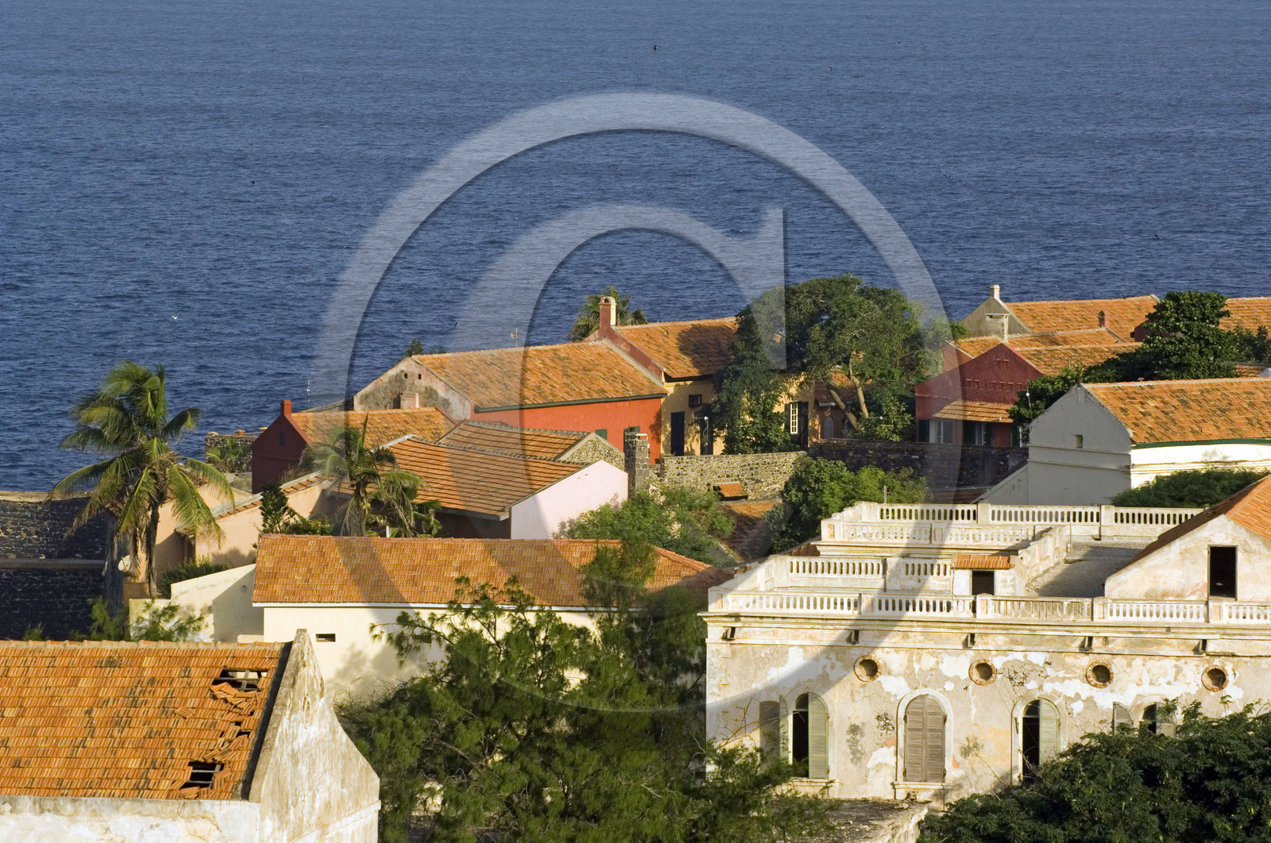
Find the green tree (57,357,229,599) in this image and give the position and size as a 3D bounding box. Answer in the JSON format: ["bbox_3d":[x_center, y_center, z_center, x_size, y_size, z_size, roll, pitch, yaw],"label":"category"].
[{"bbox_3d":[-19.031,2.357,347.294,6.900,9.370,6.400,0,4,0],"label":"green tree"}]

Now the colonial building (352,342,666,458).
[{"bbox_3d":[-5.959,-0.818,432.553,7.500,5.500,14.000,3,5,41],"label":"colonial building"}]

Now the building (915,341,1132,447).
[{"bbox_3d":[20.464,-1.016,432.464,9.600,5.600,10.300,-3,5,-40],"label":"building"}]

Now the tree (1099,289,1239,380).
[{"bbox_3d":[23.445,-1.093,395.295,6.300,9.390,6.000,0,4,0],"label":"tree"}]

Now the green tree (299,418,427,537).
[{"bbox_3d":[-10.227,2.811,343.200,5.040,5.900,4.800,0,4,0],"label":"green tree"}]

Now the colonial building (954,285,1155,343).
[{"bbox_3d":[23.479,-3.941,482.740,11.600,7.100,6.400,-3,5,-41],"label":"colonial building"}]

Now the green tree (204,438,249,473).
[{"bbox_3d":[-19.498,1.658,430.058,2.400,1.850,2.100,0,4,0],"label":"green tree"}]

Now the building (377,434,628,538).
[{"bbox_3d":[-6.051,3.459,365.799,5.800,4.700,13.500,-2,4,-28],"label":"building"}]

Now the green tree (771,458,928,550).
[{"bbox_3d":[8.211,3.536,345.146,6.020,4.300,5.300,0,4,0],"label":"green tree"}]

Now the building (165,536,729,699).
[{"bbox_3d":[-4.699,6.821,305.000,17.800,5.700,7.200,1,4,12],"label":"building"}]

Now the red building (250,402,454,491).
[{"bbox_3d":[-11.284,1.335,374.497,7.800,4.600,5.200,-3,5,-37],"label":"red building"}]

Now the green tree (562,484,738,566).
[{"bbox_3d":[0.567,4.203,331.125,6.290,3.700,5.000,0,4,0],"label":"green tree"}]

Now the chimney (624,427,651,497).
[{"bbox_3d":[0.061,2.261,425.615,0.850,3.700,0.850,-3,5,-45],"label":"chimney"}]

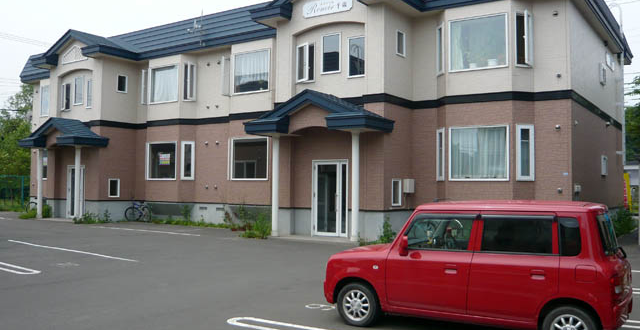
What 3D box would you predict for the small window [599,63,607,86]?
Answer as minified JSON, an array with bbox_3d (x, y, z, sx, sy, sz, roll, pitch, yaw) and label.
[{"bbox_3d":[8.704,-2.776,18.189,0.120,0.650,0.750,-1,-2,34],"label":"small window"}]

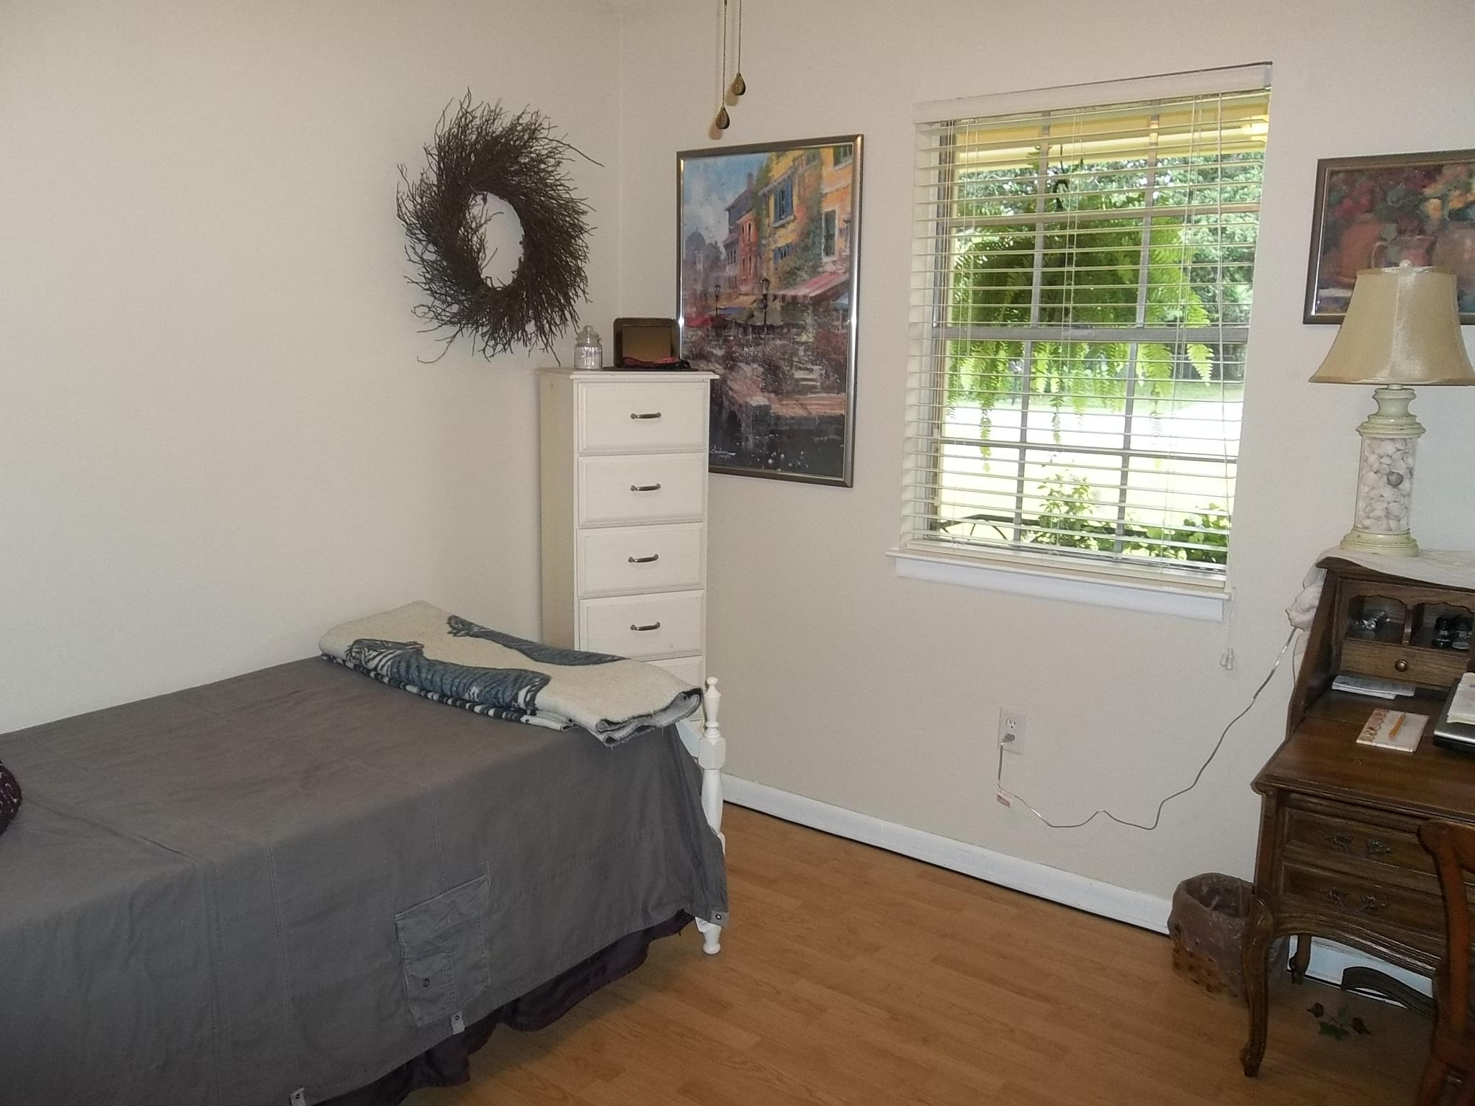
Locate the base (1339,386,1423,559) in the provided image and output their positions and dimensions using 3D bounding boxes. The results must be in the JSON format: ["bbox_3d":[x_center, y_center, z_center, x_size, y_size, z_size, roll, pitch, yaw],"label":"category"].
[{"bbox_3d":[1.268,-0.161,2.238,0.138,0.326,0.138,8,13,35],"label":"base"}]

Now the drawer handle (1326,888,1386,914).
[{"bbox_3d":[1.159,0.658,2.156,0.102,0.042,0.025,7,13,31],"label":"drawer handle"}]

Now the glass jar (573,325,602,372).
[{"bbox_3d":[-0.403,-0.551,3.105,0.078,0.118,0.078,1,11,0],"label":"glass jar"}]

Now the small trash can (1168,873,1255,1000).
[{"bbox_3d":[1.124,0.876,2.625,0.230,0.210,0.230,8,13,35],"label":"small trash can"}]

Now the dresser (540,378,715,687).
[{"bbox_3d":[-0.314,0.155,3.301,0.408,1.343,0.370,-4,12,-22],"label":"dresser"}]

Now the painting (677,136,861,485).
[{"bbox_3d":[0.067,-0.670,3.244,0.622,0.922,0.025,8,13,35],"label":"painting"}]

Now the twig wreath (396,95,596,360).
[{"bbox_3d":[-0.620,-0.859,3.059,0.120,0.650,0.660,8,13,35],"label":"twig wreath"}]

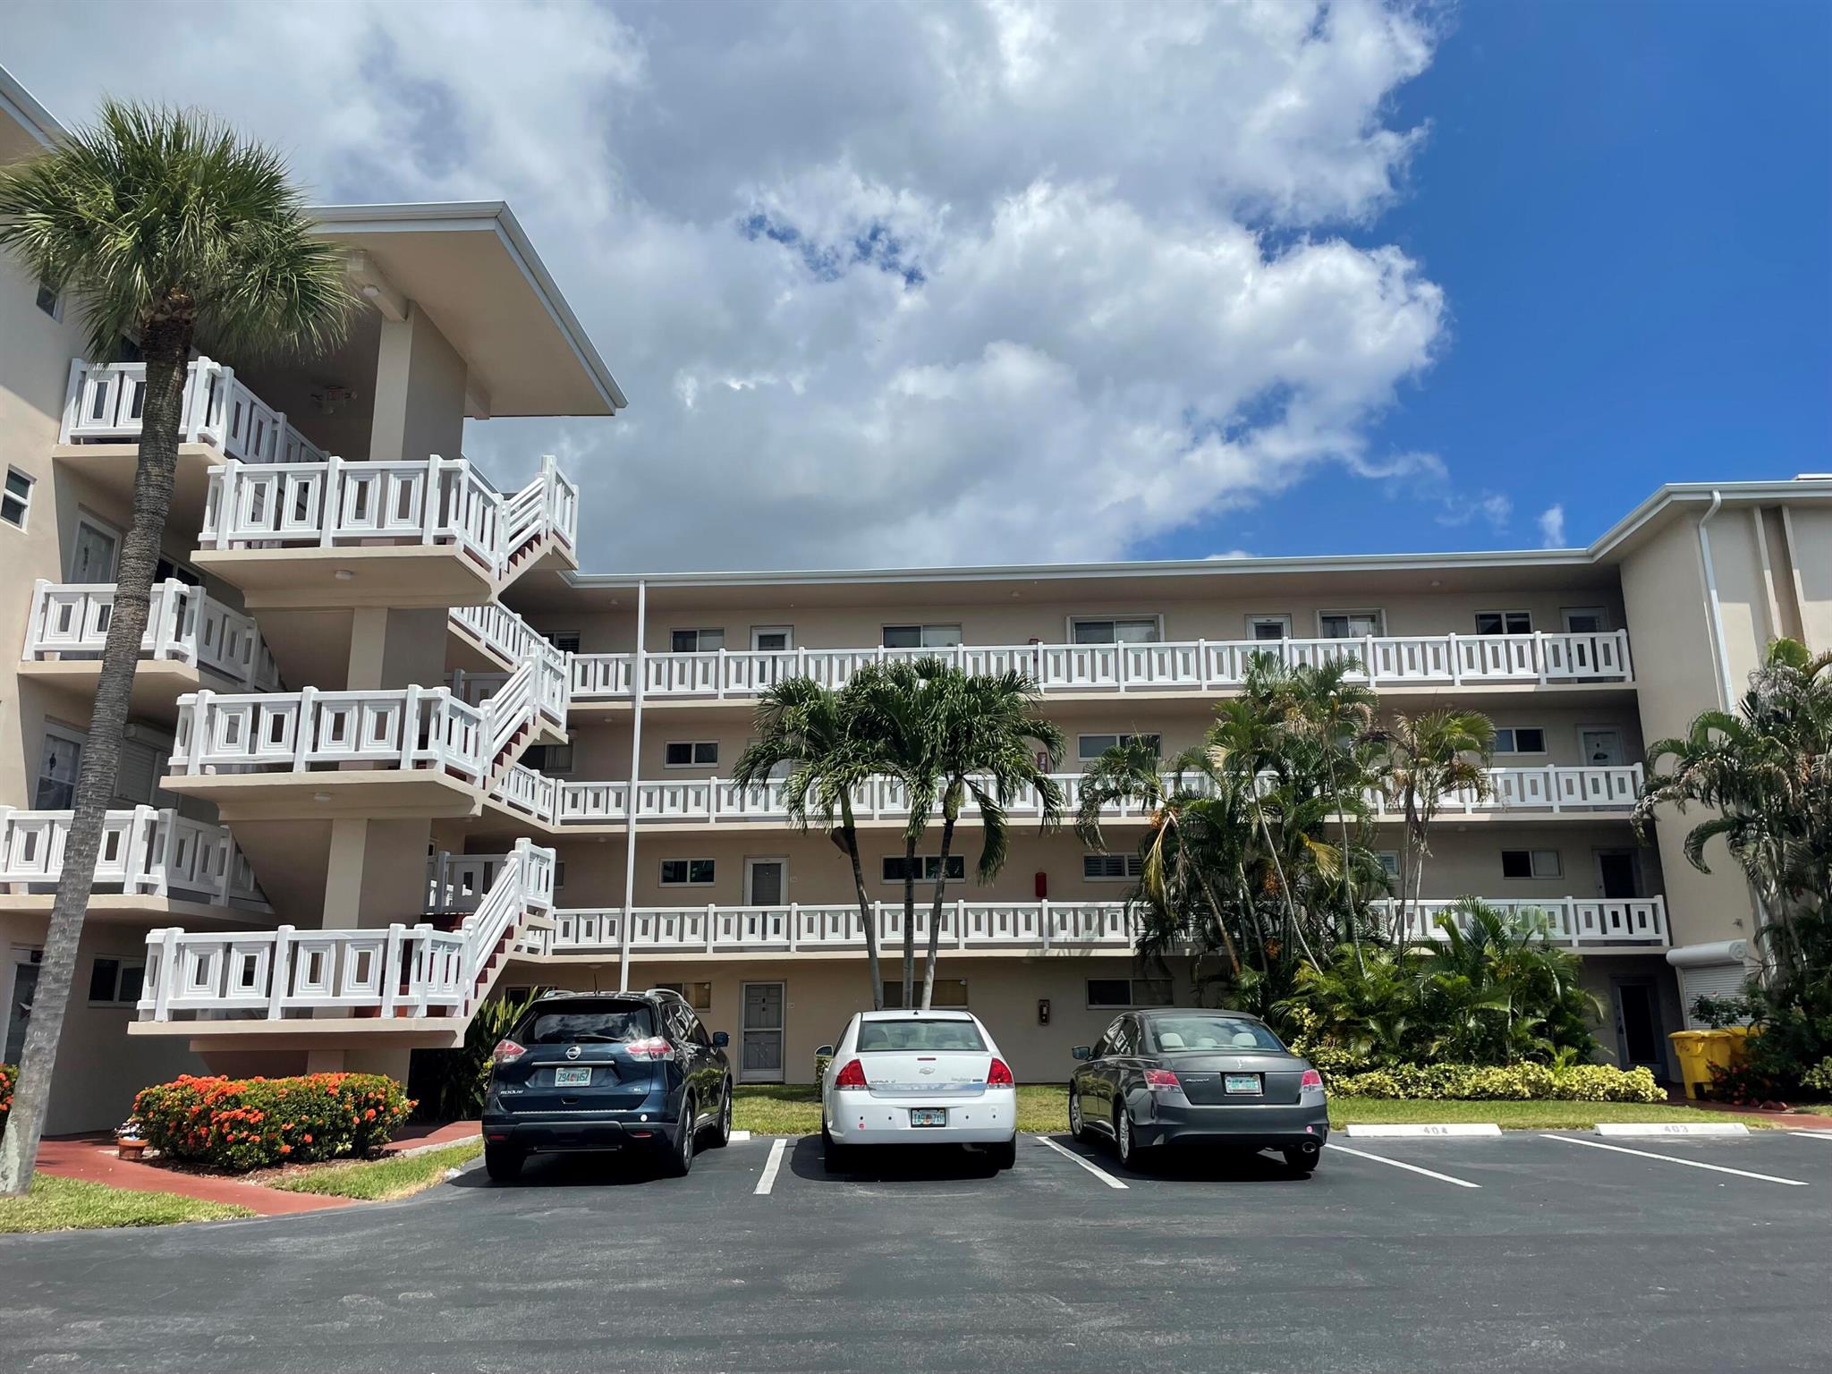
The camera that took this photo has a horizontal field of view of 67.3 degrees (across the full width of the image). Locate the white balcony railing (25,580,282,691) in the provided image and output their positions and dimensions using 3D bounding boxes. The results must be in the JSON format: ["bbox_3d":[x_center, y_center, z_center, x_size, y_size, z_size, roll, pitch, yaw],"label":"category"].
[{"bbox_3d":[-9.457,-0.474,17.382,1.950,1.000,2.600,0,-13,-3],"label":"white balcony railing"}]

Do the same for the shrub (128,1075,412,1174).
[{"bbox_3d":[-6.759,4.447,14.372,2.750,0.900,1.650,0,-13,-3],"label":"shrub"}]

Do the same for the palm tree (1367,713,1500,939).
[{"bbox_3d":[9.667,3.806,25.262,2.415,6.977,2.300,-1,-14,3],"label":"palm tree"}]

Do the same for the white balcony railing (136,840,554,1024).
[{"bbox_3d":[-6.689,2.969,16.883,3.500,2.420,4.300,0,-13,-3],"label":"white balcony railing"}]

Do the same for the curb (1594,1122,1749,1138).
[{"bbox_3d":[8.780,5.149,16.045,1.800,0.130,0.160,1,-13,-5],"label":"curb"}]

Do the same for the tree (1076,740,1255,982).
[{"bbox_3d":[4.777,4.181,25.703,3.464,6.545,2.700,-1,-14,3],"label":"tree"}]

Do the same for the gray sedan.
[{"bbox_3d":[2.816,4.162,14.558,1.850,1.476,4.920,0,-13,-3],"label":"gray sedan"}]

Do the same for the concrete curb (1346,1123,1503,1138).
[{"bbox_3d":[5.997,5.250,16.286,1.798,0.130,0.160,-1,-14,3],"label":"concrete curb"}]

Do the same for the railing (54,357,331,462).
[{"bbox_3d":[-9.258,-3.097,18.045,1.770,1.130,3.000,-1,-14,3],"label":"railing"}]

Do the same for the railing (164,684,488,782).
[{"bbox_3d":[-6.854,0.614,16.078,3.270,0.970,1.180,-1,-14,3],"label":"railing"}]

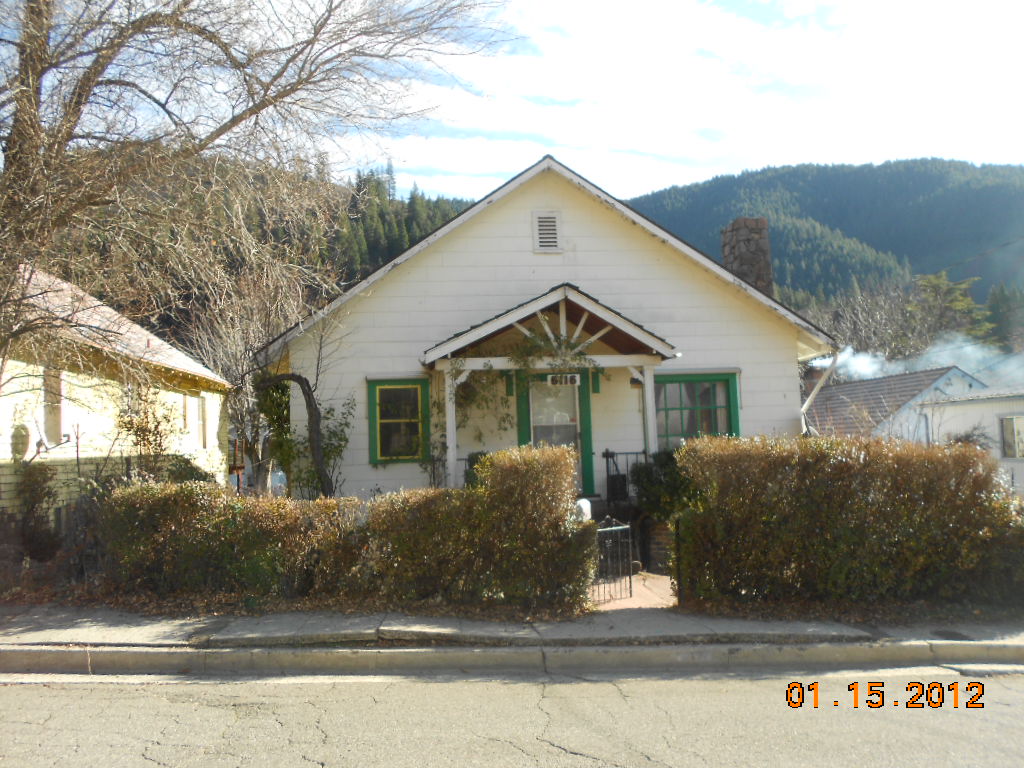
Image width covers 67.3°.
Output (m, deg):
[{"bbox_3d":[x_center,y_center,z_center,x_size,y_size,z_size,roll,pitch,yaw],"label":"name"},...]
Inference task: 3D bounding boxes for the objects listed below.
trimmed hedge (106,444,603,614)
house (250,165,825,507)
[{"bbox_3d":[-1.634,1.515,8.140,4.865,1.642,0.950,-1,-5,-6],"label":"trimmed hedge"},{"bbox_3d":[0.374,-0.332,17.759,10.550,6.967,10.700,-1,-5,-6],"label":"house"}]

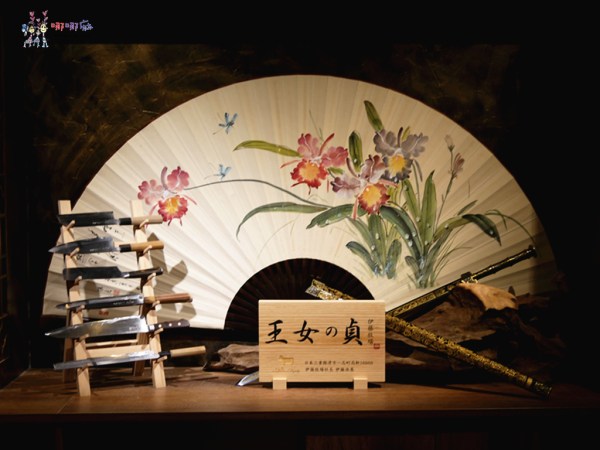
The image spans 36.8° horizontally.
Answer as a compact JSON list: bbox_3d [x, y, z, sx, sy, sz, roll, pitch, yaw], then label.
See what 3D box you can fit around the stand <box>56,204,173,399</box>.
[{"bbox_3d":[-0.492,0.180,2.379,0.226,0.485,0.233,0,0,-29],"label":"stand"}]

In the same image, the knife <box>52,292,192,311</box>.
[{"bbox_3d":[-0.451,0.203,2.345,0.367,0.030,0.024,-1,-20,-29],"label":"knife"}]

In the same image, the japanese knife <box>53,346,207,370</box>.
[{"bbox_3d":[-0.425,0.343,2.298,0.405,0.031,0.024,-2,-20,-29],"label":"japanese knife"}]

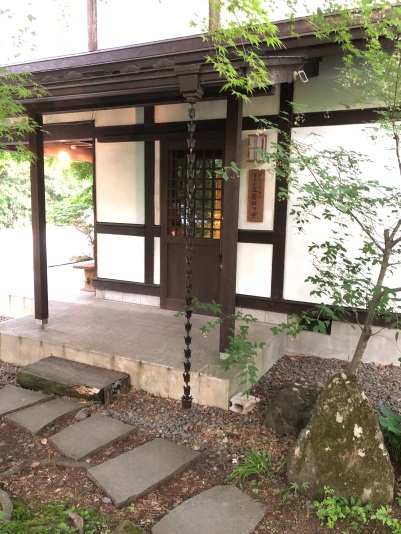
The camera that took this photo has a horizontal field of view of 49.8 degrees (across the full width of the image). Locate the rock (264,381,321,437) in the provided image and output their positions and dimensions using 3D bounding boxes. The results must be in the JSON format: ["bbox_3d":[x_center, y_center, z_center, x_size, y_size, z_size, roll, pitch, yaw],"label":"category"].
[{"bbox_3d":[0.715,1.043,3.280,0.450,0.330,0.400,3,8,13],"label":"rock"}]

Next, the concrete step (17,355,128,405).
[{"bbox_3d":[-1.142,1.017,3.913,0.960,0.140,0.400,5,9,27],"label":"concrete step"}]

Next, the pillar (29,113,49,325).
[{"bbox_3d":[-1.853,-0.529,4.967,0.110,2.370,0.110,5,9,27],"label":"pillar"}]

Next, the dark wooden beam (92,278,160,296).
[{"bbox_3d":[-1.046,0.281,6.161,1.180,0.150,0.130,5,9,27],"label":"dark wooden beam"}]

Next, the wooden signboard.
[{"bbox_3d":[0.663,-0.834,5.134,0.195,0.615,0.030,5,9,27],"label":"wooden signboard"}]

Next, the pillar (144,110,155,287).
[{"bbox_3d":[-0.645,-0.932,5.830,0.147,2.335,0.140,5,9,27],"label":"pillar"}]

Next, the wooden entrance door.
[{"bbox_3d":[-0.063,-0.497,5.548,1.000,2.220,0.080,5,9,27],"label":"wooden entrance door"}]

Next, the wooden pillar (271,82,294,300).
[{"bbox_3d":[0.971,-0.838,5.015,0.153,2.430,0.150,5,9,27],"label":"wooden pillar"}]

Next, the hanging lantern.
[{"bbox_3d":[0.660,-1.368,5.005,0.180,0.310,0.150,5,9,27],"label":"hanging lantern"}]

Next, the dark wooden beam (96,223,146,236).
[{"bbox_3d":[-1.089,-0.527,6.092,0.830,0.155,0.110,5,9,27],"label":"dark wooden beam"}]

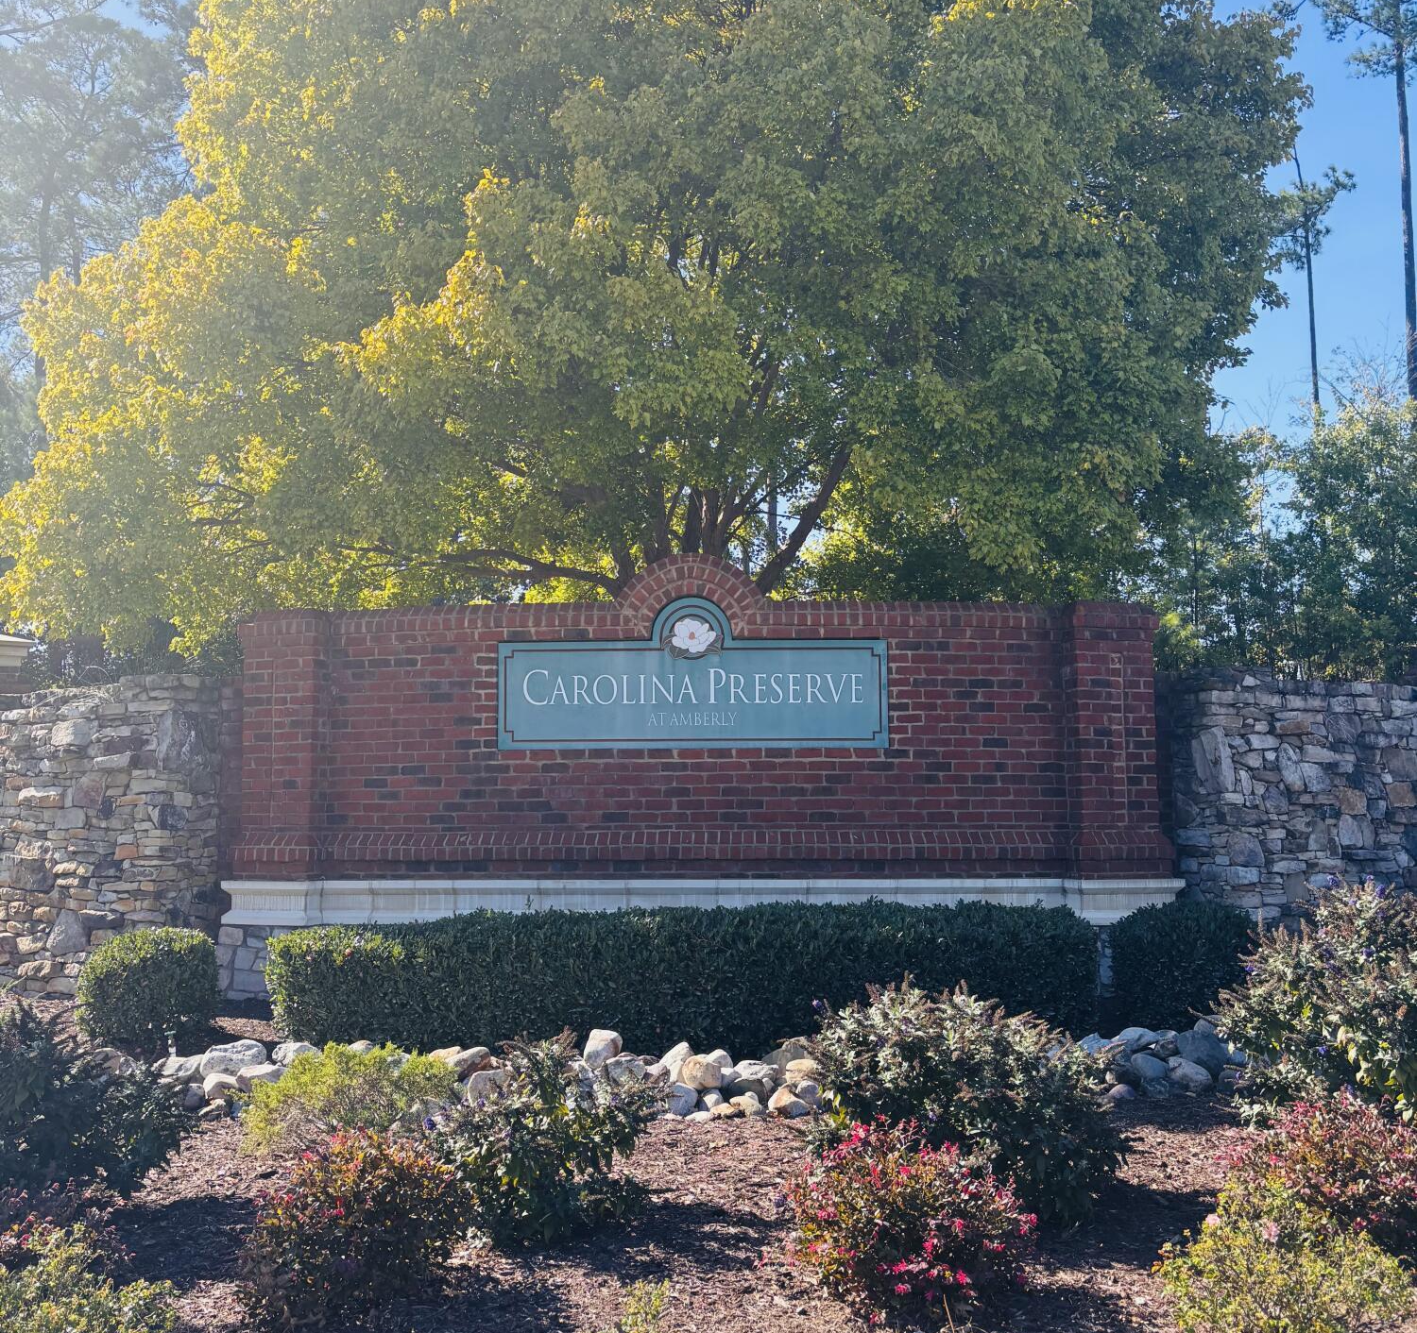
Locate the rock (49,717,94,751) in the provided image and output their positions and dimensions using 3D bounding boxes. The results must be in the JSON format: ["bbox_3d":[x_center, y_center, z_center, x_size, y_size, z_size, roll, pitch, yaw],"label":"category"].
[{"bbox_3d":[-4.693,0.501,10.468,0.338,0.251,0.200,0,-7,0],"label":"rock"}]

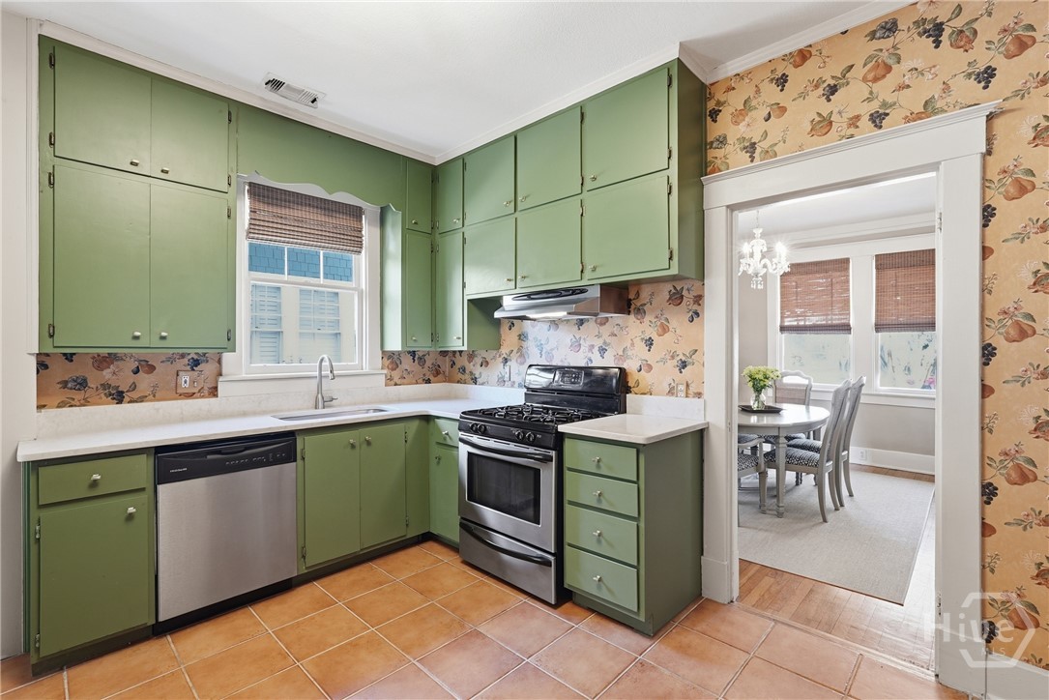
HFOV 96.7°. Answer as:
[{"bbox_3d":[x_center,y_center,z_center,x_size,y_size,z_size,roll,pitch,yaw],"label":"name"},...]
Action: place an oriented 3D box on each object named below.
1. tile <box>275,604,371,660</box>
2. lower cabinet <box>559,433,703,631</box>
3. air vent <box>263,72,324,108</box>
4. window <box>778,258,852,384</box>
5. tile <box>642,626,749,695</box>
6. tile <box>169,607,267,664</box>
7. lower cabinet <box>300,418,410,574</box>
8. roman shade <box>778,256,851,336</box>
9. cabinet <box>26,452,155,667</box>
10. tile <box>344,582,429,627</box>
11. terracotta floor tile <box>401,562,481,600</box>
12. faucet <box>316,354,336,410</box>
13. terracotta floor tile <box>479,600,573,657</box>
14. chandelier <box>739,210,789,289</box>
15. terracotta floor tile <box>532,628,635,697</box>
[{"bbox_3d":[-0.942,1.312,2.171,0.331,0.010,0.331,0,0,44],"label":"tile"},{"bbox_3d":[0.567,0.858,2.425,0.464,0.887,0.598,0,0,44],"label":"lower cabinet"},{"bbox_3d":[-1.294,-1.441,2.619,0.179,0.020,0.297,0,0,43],"label":"air vent"},{"bbox_3d":[3.478,-0.318,5.604,0.770,1.510,0.080,0,0,43],"label":"window"},{"bbox_3d":[0.728,1.307,1.978,0.330,0.010,0.330,0,0,43],"label":"tile"},{"bbox_3d":[-1.416,1.313,2.156,0.330,0.010,0.330,0,0,43],"label":"tile"},{"bbox_3d":[-1.190,0.824,2.976,0.593,0.789,0.713,0,0,43],"label":"lower cabinet"},{"bbox_3d":[3.474,-0.627,5.598,0.733,0.867,0.067,0,0,44],"label":"roman shade"},{"bbox_3d":[-1.976,0.869,2.124,0.571,0.884,0.390,0,0,44],"label":"cabinet"},{"bbox_3d":[-0.710,1.312,2.414,0.330,0.010,0.330,0,0,43],"label":"tile"},{"bbox_3d":[-0.479,1.311,2.658,0.331,0.010,0.331,0,0,44],"label":"terracotta floor tile"},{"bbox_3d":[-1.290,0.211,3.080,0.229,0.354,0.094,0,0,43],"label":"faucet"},{"bbox_3d":[0.009,1.315,2.203,0.330,0.012,0.330,0,0,43],"label":"terracotta floor tile"},{"bbox_3d":[2.105,-0.938,4.204,0.550,0.740,0.550,0,0,43],"label":"chandelier"},{"bbox_3d":[0.254,1.313,1.971,0.330,0.012,0.330,0,0,43],"label":"terracotta floor tile"}]

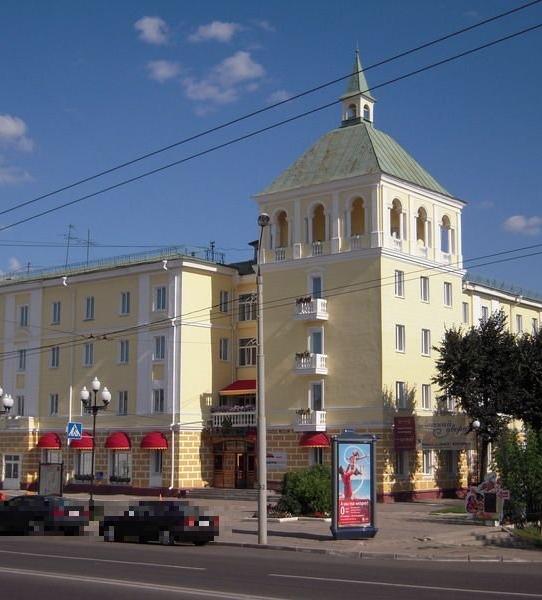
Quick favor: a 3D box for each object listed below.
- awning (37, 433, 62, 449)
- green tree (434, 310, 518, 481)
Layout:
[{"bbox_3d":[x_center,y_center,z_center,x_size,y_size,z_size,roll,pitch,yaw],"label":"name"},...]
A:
[{"bbox_3d":[-15.753,9.906,73.145,2.100,1.170,0.850,-6,-10,39],"label":"awning"},{"bbox_3d":[11.255,5.757,56.690,4.900,10.750,4.900,-6,-10,39],"label":"green tree"}]

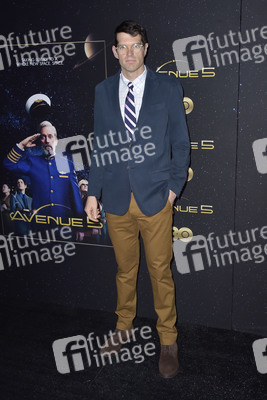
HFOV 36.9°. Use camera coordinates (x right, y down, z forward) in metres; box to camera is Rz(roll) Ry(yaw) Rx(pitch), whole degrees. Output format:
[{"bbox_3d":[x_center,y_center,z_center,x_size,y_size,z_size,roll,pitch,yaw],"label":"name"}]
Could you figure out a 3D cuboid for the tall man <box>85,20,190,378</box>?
[{"bbox_3d":[0.029,0.013,2.264,0.570,1.900,0.380,3,13,20],"label":"tall man"}]

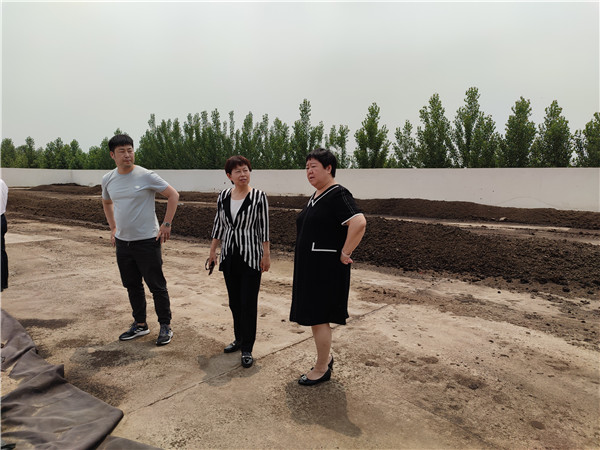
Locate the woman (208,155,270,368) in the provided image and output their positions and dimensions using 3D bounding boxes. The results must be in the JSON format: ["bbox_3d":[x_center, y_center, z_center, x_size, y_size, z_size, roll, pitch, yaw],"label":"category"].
[{"bbox_3d":[-0.474,0.261,3.351,0.480,1.584,0.320,1,7,11],"label":"woman"}]

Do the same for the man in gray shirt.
[{"bbox_3d":[-1.379,0.124,3.710,0.610,1.766,0.370,0,7,3],"label":"man in gray shirt"}]

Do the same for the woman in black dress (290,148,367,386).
[{"bbox_3d":[0.197,0.289,2.998,0.440,1.614,0.520,-4,8,-30],"label":"woman in black dress"}]

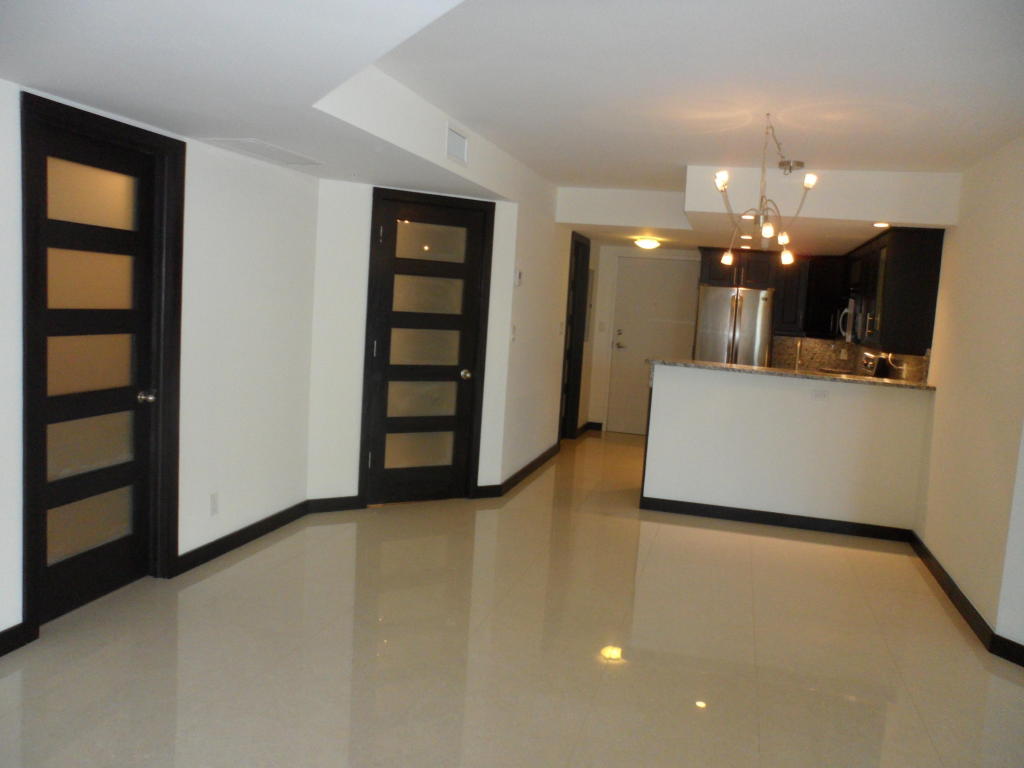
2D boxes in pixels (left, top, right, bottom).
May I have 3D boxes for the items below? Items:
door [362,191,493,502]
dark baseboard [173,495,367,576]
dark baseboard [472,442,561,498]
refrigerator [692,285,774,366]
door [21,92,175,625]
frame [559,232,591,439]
[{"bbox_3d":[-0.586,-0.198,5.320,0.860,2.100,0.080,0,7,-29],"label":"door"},{"bbox_3d":[-1.391,0.851,4.552,0.262,0.098,1.539,6,7,21],"label":"dark baseboard"},{"bbox_3d":[0.127,0.713,6.612,0.162,0.102,2.122,6,7,18],"label":"dark baseboard"},{"bbox_3d":[2.433,-0.201,8.575,0.820,1.770,0.780,6,7,16],"label":"refrigerator"},{"bbox_3d":[-1.785,-0.060,3.362,0.130,2.120,0.880,6,7,16],"label":"door"},{"bbox_3d":[0.572,-0.421,7.844,0.140,2.130,0.890,6,7,16],"label":"frame"}]

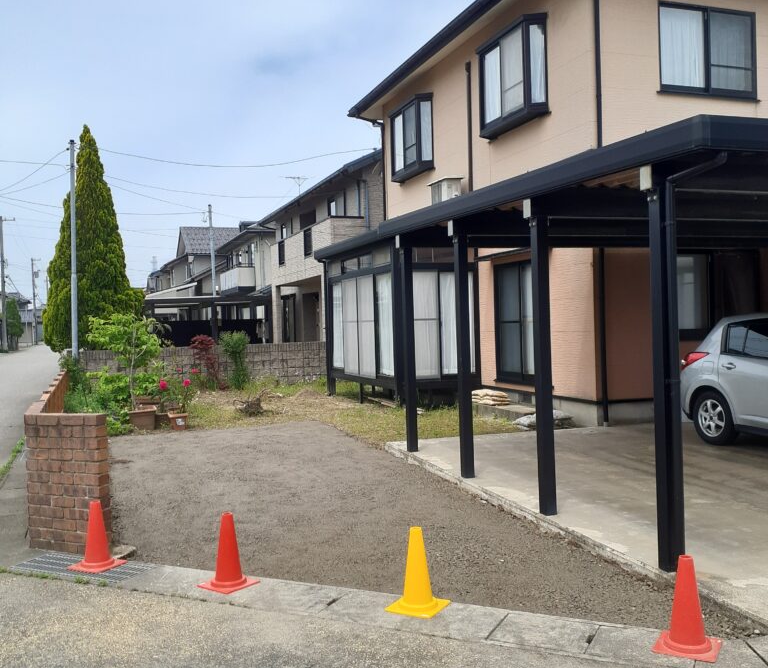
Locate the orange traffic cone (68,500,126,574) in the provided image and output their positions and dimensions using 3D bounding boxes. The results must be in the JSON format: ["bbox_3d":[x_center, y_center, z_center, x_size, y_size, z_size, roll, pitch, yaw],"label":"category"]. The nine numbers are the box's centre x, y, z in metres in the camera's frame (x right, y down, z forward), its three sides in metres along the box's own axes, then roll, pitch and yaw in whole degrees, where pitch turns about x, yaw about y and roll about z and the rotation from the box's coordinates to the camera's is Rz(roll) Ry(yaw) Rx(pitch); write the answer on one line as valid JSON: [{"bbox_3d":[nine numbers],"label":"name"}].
[{"bbox_3d":[-2.039,1.418,5.671,0.288,0.450,0.288,-1,1,25],"label":"orange traffic cone"}]

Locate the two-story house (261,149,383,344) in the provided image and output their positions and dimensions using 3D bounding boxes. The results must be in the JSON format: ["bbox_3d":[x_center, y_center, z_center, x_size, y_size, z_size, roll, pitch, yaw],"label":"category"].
[{"bbox_3d":[0.533,-2.874,29.860,8.300,7.500,12.500,-2,1,-20],"label":"two-story house"}]

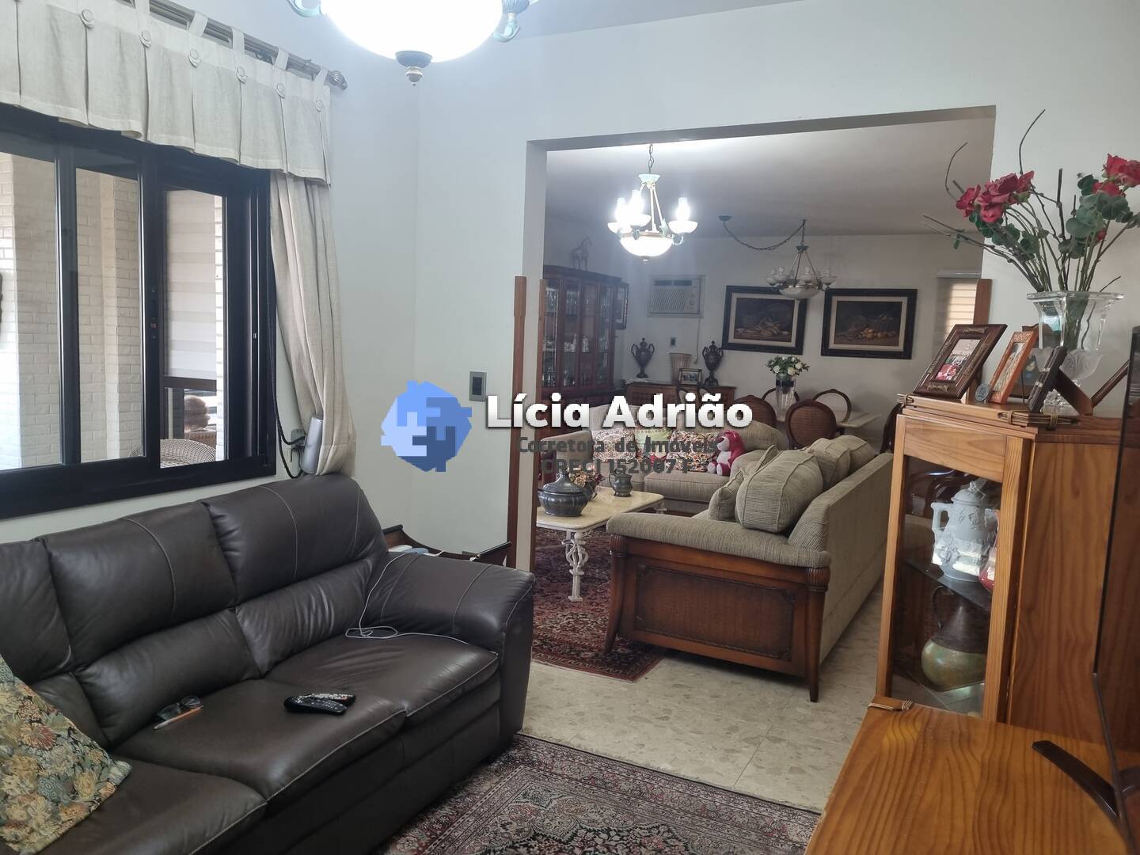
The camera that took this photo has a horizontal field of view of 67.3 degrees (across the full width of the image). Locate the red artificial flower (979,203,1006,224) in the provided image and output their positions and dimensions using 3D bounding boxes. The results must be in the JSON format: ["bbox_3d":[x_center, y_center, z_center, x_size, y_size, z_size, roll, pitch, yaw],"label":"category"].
[{"bbox_3d":[1.111,-0.564,2.250,0.064,0.058,0.062,7,8,37],"label":"red artificial flower"}]

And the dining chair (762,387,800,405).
[{"bbox_3d":[2.142,0.094,9.097,0.490,1.019,0.570,5,7,27],"label":"dining chair"}]

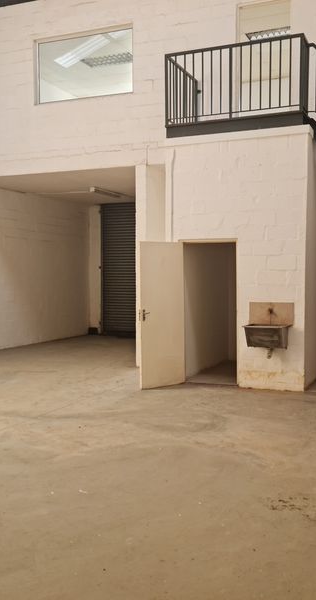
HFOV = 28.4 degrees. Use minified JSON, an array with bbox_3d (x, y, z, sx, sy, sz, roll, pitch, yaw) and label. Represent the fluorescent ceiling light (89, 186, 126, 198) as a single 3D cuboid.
[{"bbox_3d":[-1.085,-2.288,13.423,0.110,0.092,1.320,1,3,24],"label":"fluorescent ceiling light"}]

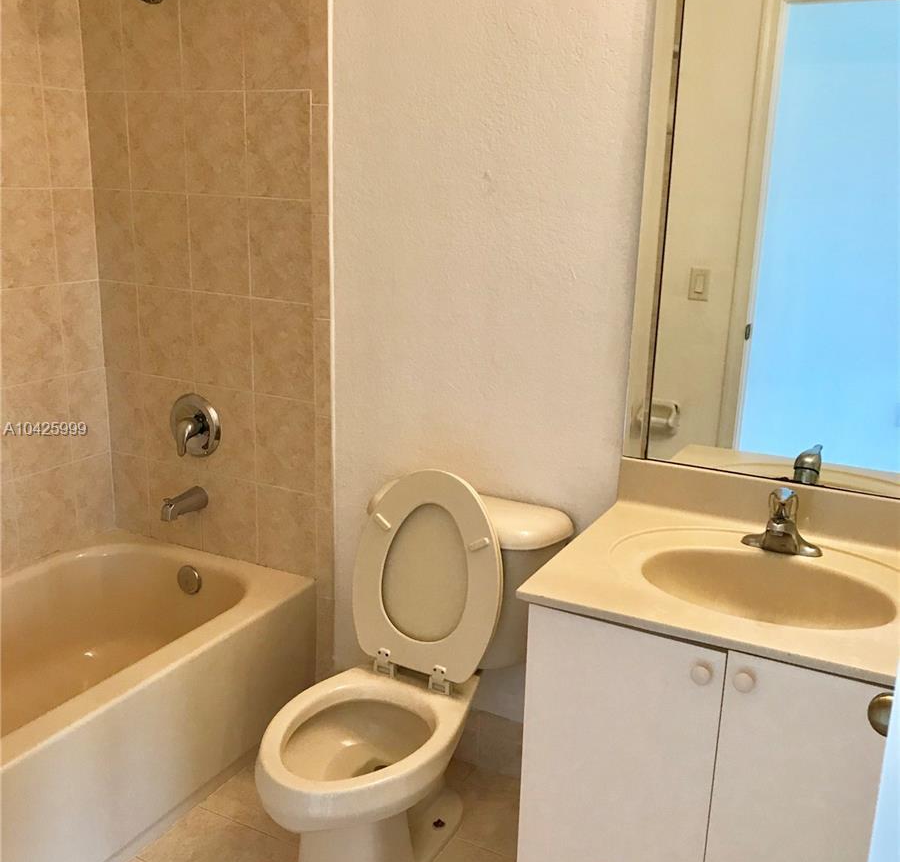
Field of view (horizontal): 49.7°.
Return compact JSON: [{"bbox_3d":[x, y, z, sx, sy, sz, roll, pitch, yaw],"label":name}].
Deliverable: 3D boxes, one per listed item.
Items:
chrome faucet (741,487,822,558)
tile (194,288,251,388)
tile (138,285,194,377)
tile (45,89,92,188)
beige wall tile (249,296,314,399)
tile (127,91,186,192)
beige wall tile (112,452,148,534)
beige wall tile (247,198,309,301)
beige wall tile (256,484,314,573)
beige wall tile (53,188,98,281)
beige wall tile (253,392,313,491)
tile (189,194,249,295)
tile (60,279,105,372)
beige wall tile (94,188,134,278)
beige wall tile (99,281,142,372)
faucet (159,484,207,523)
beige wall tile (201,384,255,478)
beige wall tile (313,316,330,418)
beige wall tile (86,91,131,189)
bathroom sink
[{"bbox_3d":[0.667,0.173,1.949,0.157,0.152,0.130,9,17,26],"label":"chrome faucet"},{"bbox_3d":[-0.617,-0.245,2.648,0.198,0.255,0.010,9,17,26],"label":"tile"},{"bbox_3d":[-0.800,-0.274,2.748,0.200,0.258,0.010,9,17,26],"label":"tile"},{"bbox_3d":[-1.045,-0.794,2.653,0.010,0.258,0.144,9,17,26],"label":"tile"},{"bbox_3d":[-0.438,-0.215,2.554,0.201,0.257,0.010,9,17,26],"label":"beige wall tile"},{"bbox_3d":[-0.781,-0.772,2.600,0.198,0.255,0.010,9,17,26],"label":"tile"},{"bbox_3d":[-0.958,0.185,2.932,0.146,0.240,0.012,10,18,26],"label":"beige wall tile"},{"bbox_3d":[-0.431,-0.463,2.485,0.201,0.257,0.010,9,17,26],"label":"beige wall tile"},{"bbox_3d":[-0.455,0.283,2.711,0.200,0.252,0.010,9,17,26],"label":"beige wall tile"},{"bbox_3d":[-1.042,-0.540,2.692,0.012,0.254,0.139,10,18,26],"label":"beige wall tile"},{"bbox_3d":[-0.442,0.034,2.610,0.198,0.254,0.012,10,18,26],"label":"beige wall tile"},{"bbox_3d":[-0.610,-0.494,2.579,0.198,0.255,0.010,9,17,26],"label":"tile"},{"bbox_3d":[-1.056,-0.294,2.781,0.010,0.255,0.144,9,17,26],"label":"tile"},{"bbox_3d":[-0.941,-0.548,2.737,0.148,0.257,0.010,9,17,26],"label":"beige wall tile"},{"bbox_3d":[-0.956,-0.299,2.824,0.147,0.258,0.010,9,17,26],"label":"beige wall tile"},{"bbox_3d":[-0.763,0.210,2.774,0.060,0.072,0.138,9,17,26],"label":"faucet"},{"bbox_3d":[-0.623,0.003,2.710,0.201,0.257,0.010,9,17,26],"label":"beige wall tile"},{"bbox_3d":[-0.323,-0.157,2.494,0.052,0.255,0.012,10,18,26],"label":"beige wall tile"},{"bbox_3d":[-0.934,-0.795,2.668,0.148,0.257,0.010,9,17,26],"label":"beige wall tile"},{"bbox_3d":[0.586,0.357,1.829,0.455,0.150,0.335,9,17,26],"label":"bathroom sink"}]

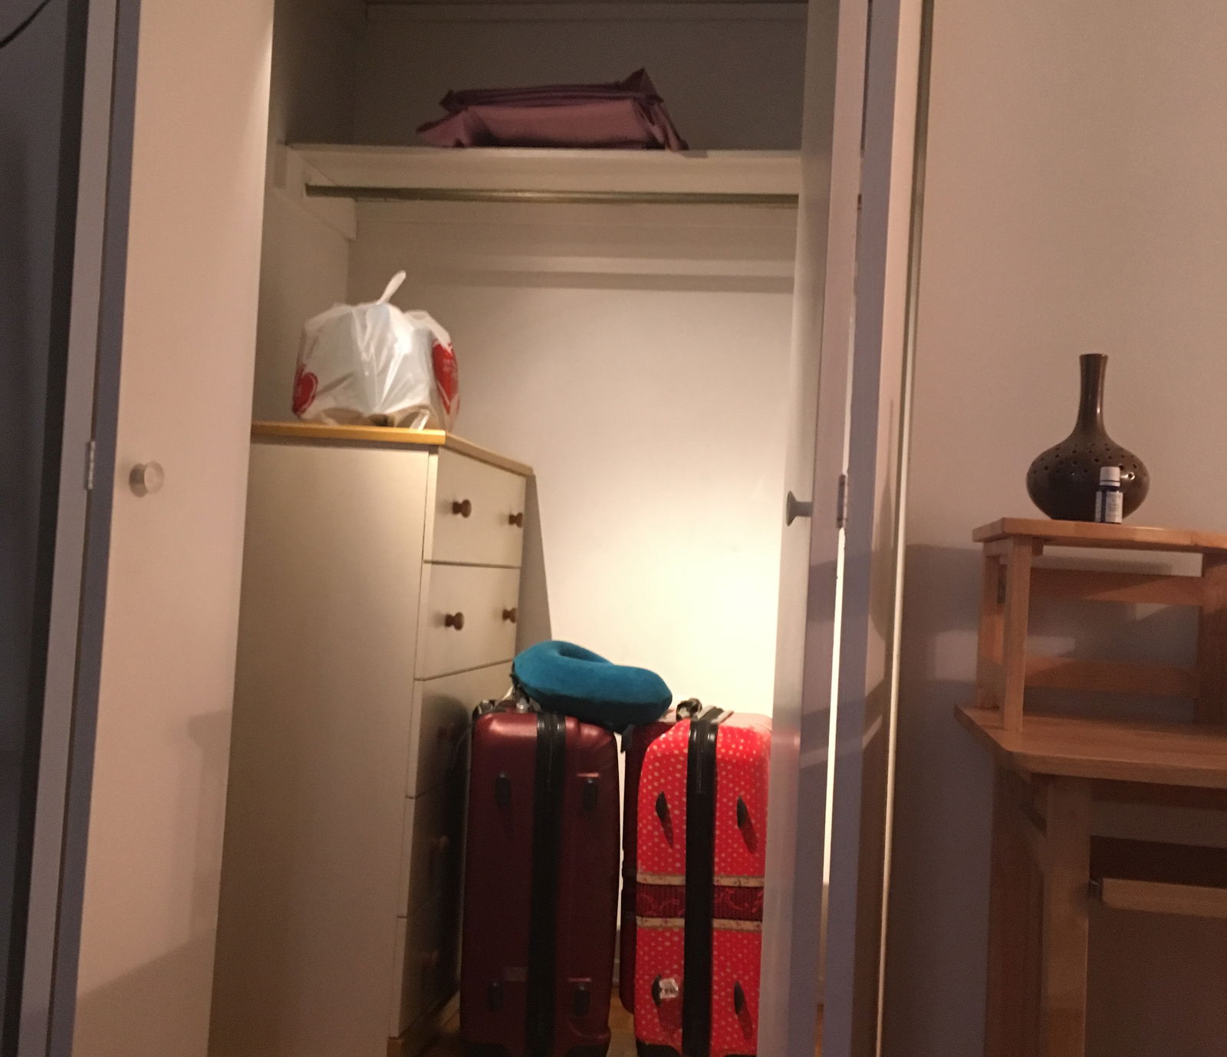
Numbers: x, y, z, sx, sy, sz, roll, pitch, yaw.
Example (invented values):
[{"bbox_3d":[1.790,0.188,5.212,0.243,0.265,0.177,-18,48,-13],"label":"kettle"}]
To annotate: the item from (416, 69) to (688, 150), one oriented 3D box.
[{"bbox_3d":[-0.109,-0.843,2.895,0.540,0.180,0.290,3,-2,8],"label":"item"}]

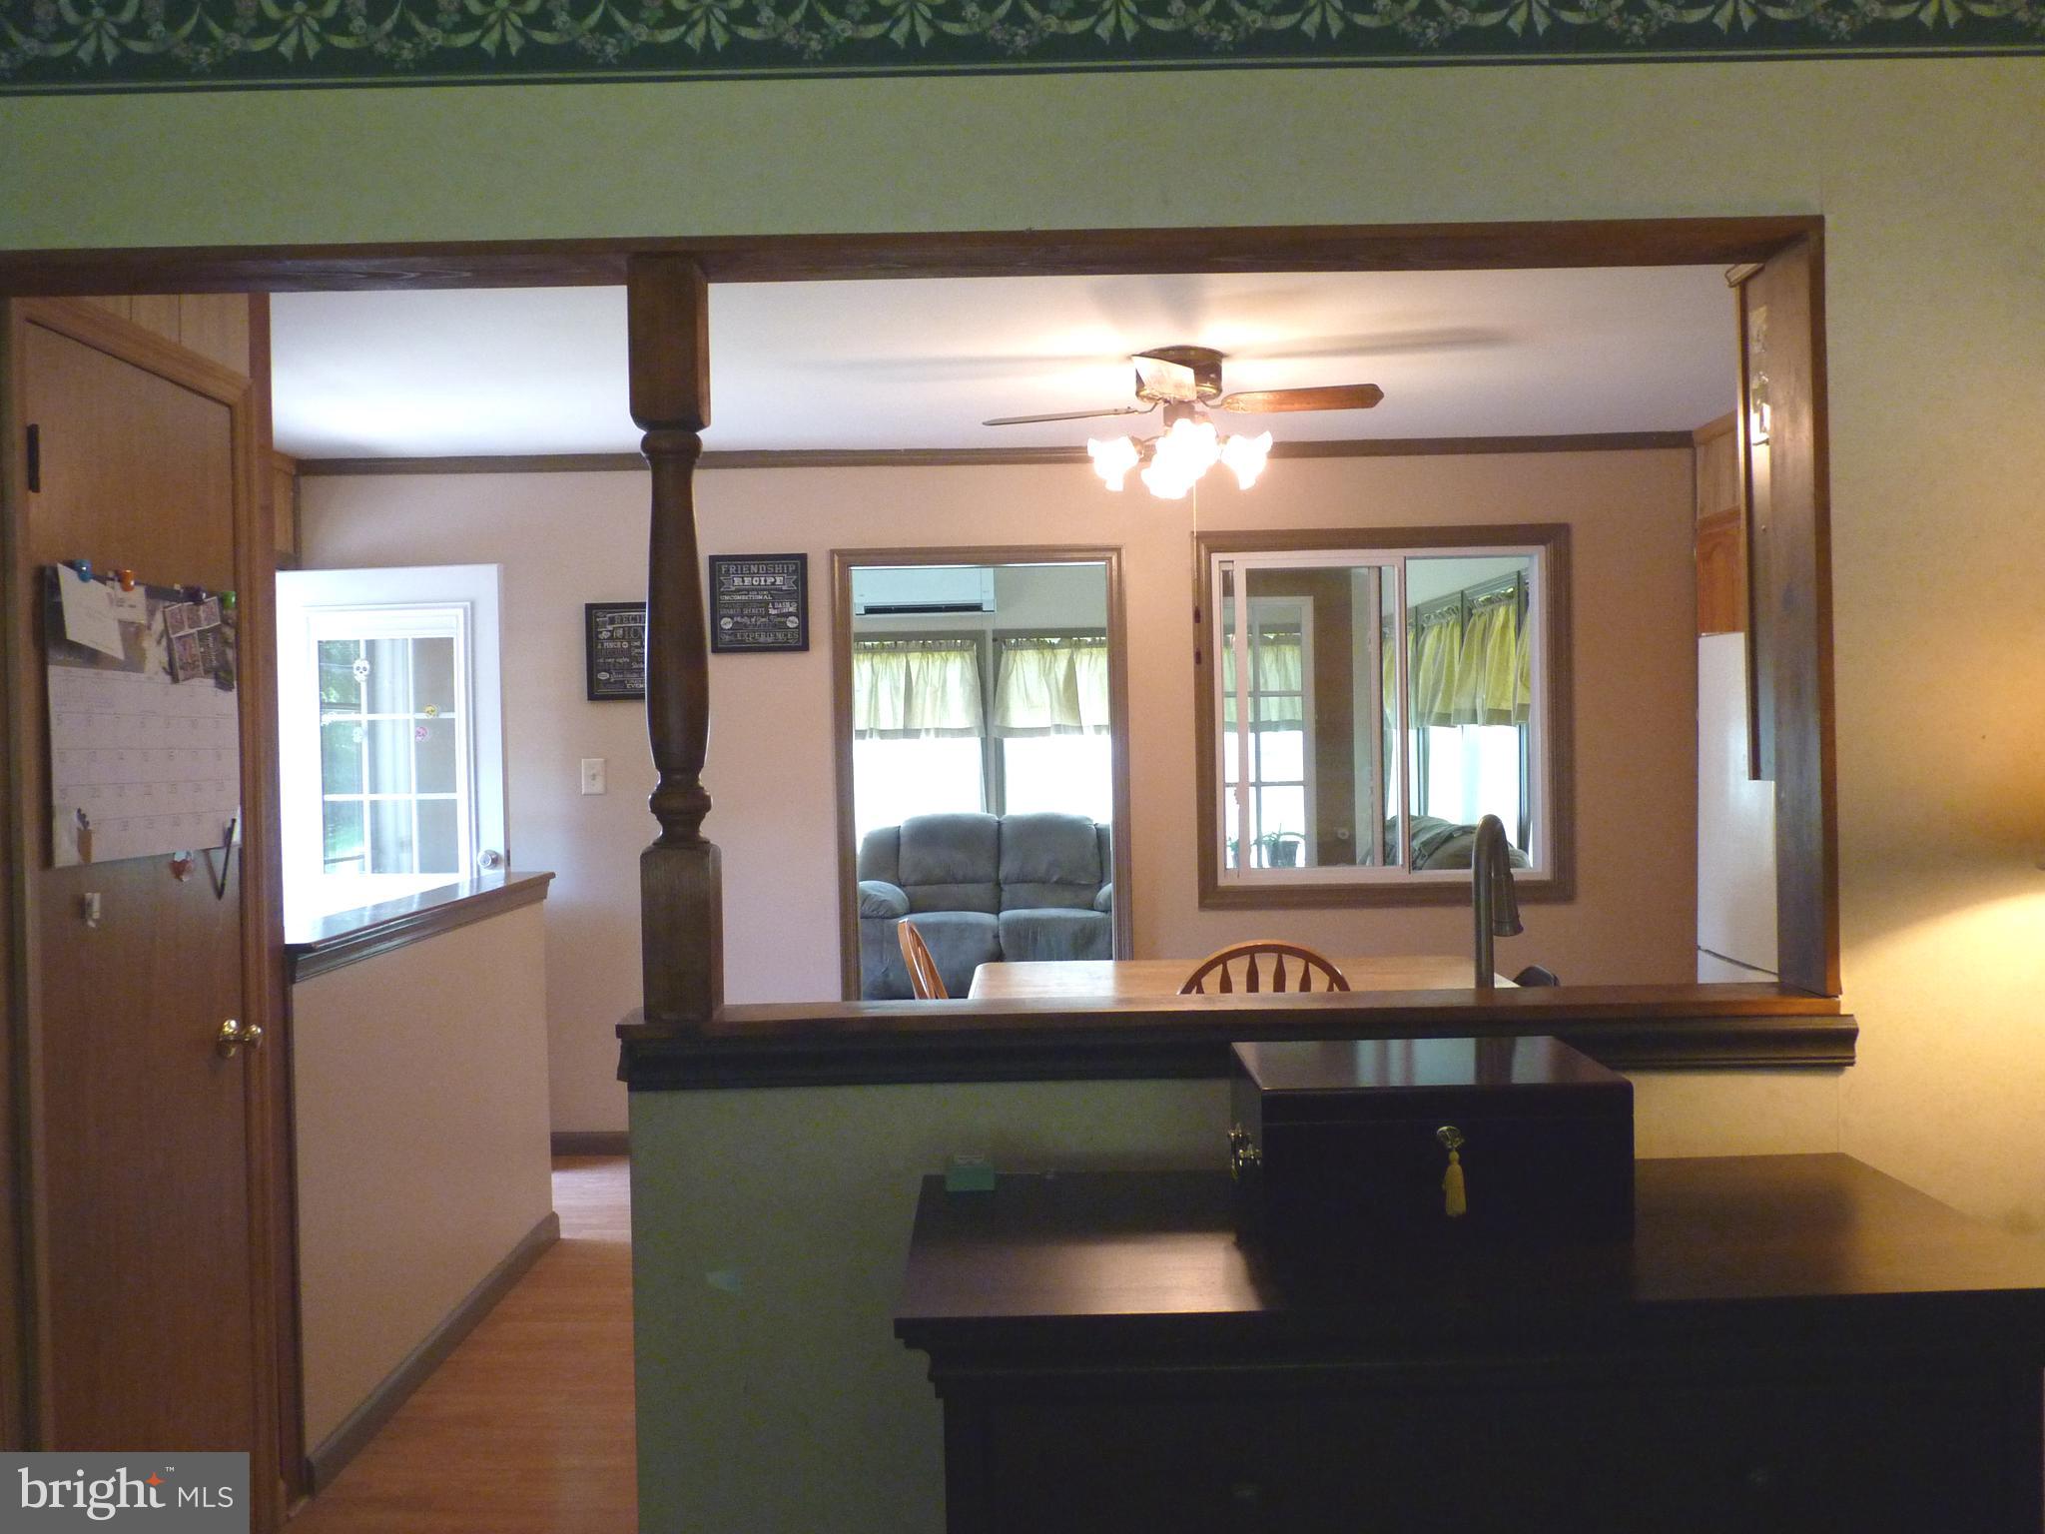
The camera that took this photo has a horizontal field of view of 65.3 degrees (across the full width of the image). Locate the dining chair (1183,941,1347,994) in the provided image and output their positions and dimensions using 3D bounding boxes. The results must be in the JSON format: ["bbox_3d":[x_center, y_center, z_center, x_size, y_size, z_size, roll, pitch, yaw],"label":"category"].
[{"bbox_3d":[0.576,0.871,3.975,0.450,0.935,0.500,-1,1,0],"label":"dining chair"}]

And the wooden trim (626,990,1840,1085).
[{"bbox_3d":[0.278,0.361,2.146,1.600,0.088,0.165,-1,1,0],"label":"wooden trim"}]

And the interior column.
[{"bbox_3d":[-0.464,-0.168,2.136,0.090,1.000,0.090,-1,1,0],"label":"interior column"}]

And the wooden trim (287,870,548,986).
[{"bbox_3d":[-1.441,0.361,3.809,0.200,0.075,1.600,-1,1,0],"label":"wooden trim"}]

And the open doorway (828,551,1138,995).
[{"bbox_3d":[-0.132,0.280,5.596,1.020,2.090,0.140,-1,1,0],"label":"open doorway"}]

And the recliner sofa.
[{"bbox_3d":[-0.112,0.771,8.985,1.620,0.990,0.970,-1,1,0],"label":"recliner sofa"}]

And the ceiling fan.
[{"bbox_3d":[0.417,-0.906,4.264,1.070,0.390,1.070,-1,1,12],"label":"ceiling fan"}]

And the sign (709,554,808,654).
[{"bbox_3d":[-0.912,-0.566,5.520,0.340,0.340,0.022,-1,1,0],"label":"sign"}]

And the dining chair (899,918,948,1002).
[{"bbox_3d":[-0.074,0.879,4.296,0.500,0.935,0.450,-1,1,9],"label":"dining chair"}]

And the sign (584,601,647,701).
[{"bbox_3d":[-1.343,-0.399,5.524,0.340,0.340,0.022,-1,1,0],"label":"sign"}]

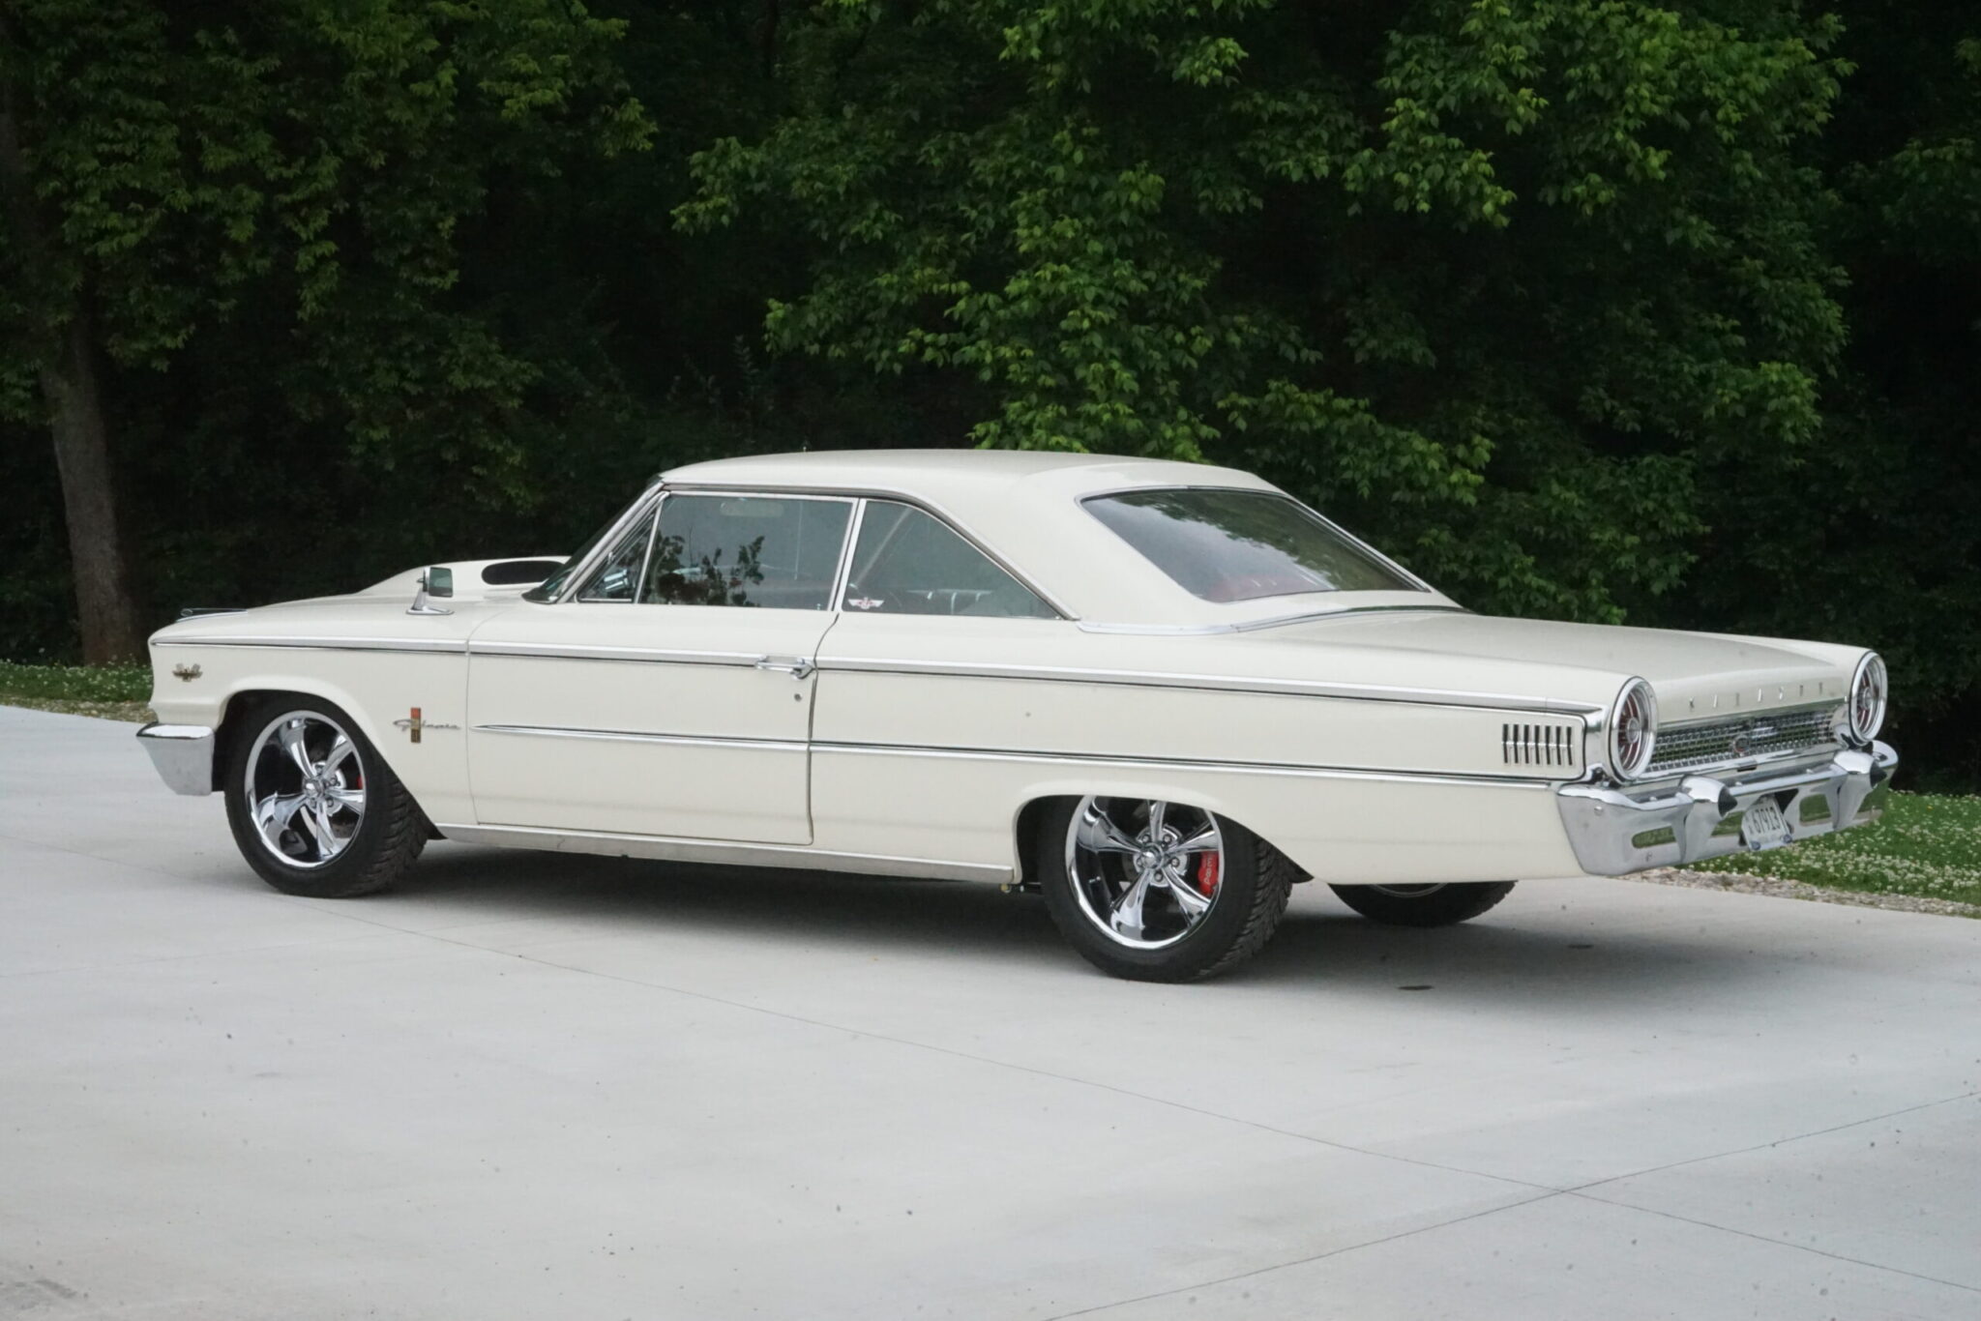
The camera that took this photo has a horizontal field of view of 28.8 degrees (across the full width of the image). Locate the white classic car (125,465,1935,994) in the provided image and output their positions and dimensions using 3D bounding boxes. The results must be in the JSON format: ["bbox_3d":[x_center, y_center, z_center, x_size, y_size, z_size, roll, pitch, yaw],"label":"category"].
[{"bbox_3d":[-0.067,0.072,11.570,5.330,1.410,2.030,3,4,33],"label":"white classic car"}]

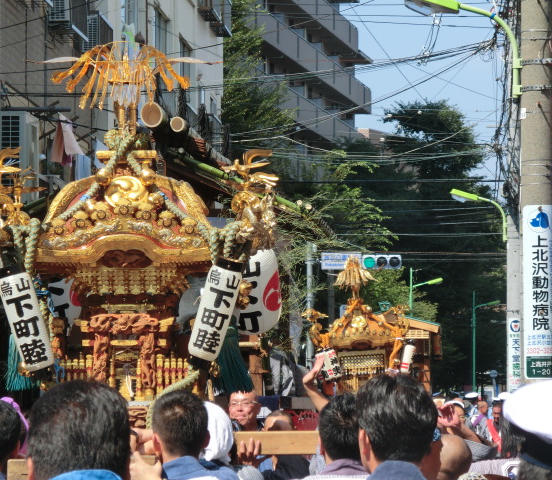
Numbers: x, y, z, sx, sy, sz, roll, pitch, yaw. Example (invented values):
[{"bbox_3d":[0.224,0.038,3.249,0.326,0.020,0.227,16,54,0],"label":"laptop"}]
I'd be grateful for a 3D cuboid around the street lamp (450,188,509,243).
[{"bbox_3d":[3.622,-0.436,52.000,1.030,0.970,0.280,0,-3,4],"label":"street lamp"}]

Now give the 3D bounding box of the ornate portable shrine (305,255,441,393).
[{"bbox_3d":[1.421,1.512,48.000,1.950,2.500,1.900,0,-3,3],"label":"ornate portable shrine"}]

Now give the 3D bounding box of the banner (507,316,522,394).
[{"bbox_3d":[4.289,2.126,52.200,0.310,1.470,0.220,0,-3,-3],"label":"banner"}]

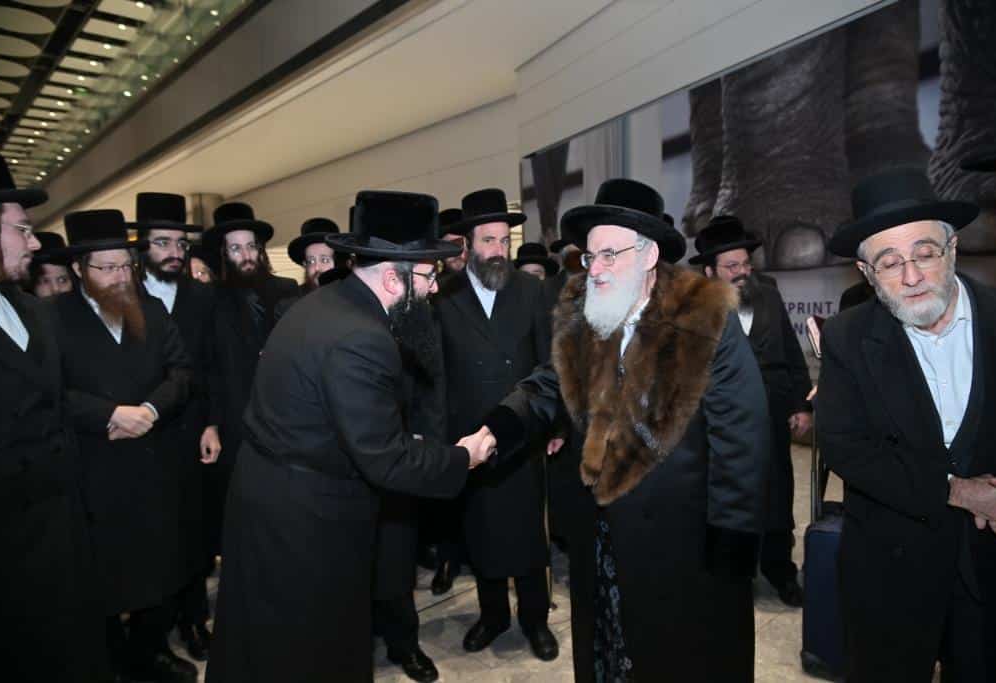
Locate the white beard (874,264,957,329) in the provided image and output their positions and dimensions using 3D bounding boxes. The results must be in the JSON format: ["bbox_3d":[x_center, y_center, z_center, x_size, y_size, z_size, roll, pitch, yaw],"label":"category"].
[{"bbox_3d":[0.889,-0.093,1.450,0.155,0.135,0.110,-8,13,30],"label":"white beard"}]

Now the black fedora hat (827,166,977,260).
[{"bbox_3d":[0.969,-0.310,1.640,0.330,0.138,0.360,-14,0,30],"label":"black fedora hat"}]

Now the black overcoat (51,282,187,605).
[{"bbox_3d":[-1.334,0.369,2.400,0.530,1.100,0.350,-1,2,-41],"label":"black overcoat"}]

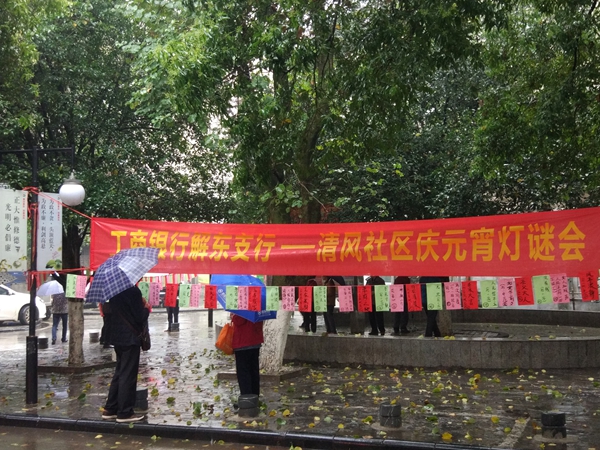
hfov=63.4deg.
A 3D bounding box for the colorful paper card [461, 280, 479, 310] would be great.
[{"bbox_3d":[1.667,0.696,4.760,0.140,0.270,0.015,-2,-7,13],"label":"colorful paper card"}]

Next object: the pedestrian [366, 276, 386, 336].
[{"bbox_3d":[1.803,1.806,11.593,0.500,1.660,0.360,0,-6,-6],"label":"pedestrian"}]

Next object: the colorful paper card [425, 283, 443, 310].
[{"bbox_3d":[1.339,0.715,4.850,0.147,0.270,0.015,-2,-7,13],"label":"colorful paper card"}]

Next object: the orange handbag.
[{"bbox_3d":[-0.884,1.334,5.680,0.270,0.360,0.130,-4,-7,30],"label":"orange handbag"}]

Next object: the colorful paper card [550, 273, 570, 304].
[{"bbox_3d":[2.351,0.576,4.382,0.145,0.260,0.012,-4,-7,17],"label":"colorful paper card"}]

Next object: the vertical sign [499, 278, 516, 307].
[{"bbox_3d":[1.925,0.628,4.507,0.145,0.260,0.012,-3,-6,17],"label":"vertical sign"}]

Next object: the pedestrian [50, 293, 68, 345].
[{"bbox_3d":[-6.178,2.251,12.587,0.520,1.560,0.380,-1,-6,6],"label":"pedestrian"}]

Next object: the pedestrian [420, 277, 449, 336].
[{"bbox_3d":[3.146,1.869,11.588,0.540,1.650,0.350,0,-6,-9],"label":"pedestrian"}]

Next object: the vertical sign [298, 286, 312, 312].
[{"bbox_3d":[0.060,0.777,5.062,0.145,0.260,0.012,-2,-6,17],"label":"vertical sign"}]

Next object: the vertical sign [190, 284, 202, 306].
[{"bbox_3d":[-1.167,0.799,5.435,0.142,0.260,0.012,0,-6,17],"label":"vertical sign"}]

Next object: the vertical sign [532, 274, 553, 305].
[{"bbox_3d":[2.213,0.591,4.423,0.145,0.260,0.012,-4,-7,17],"label":"vertical sign"}]

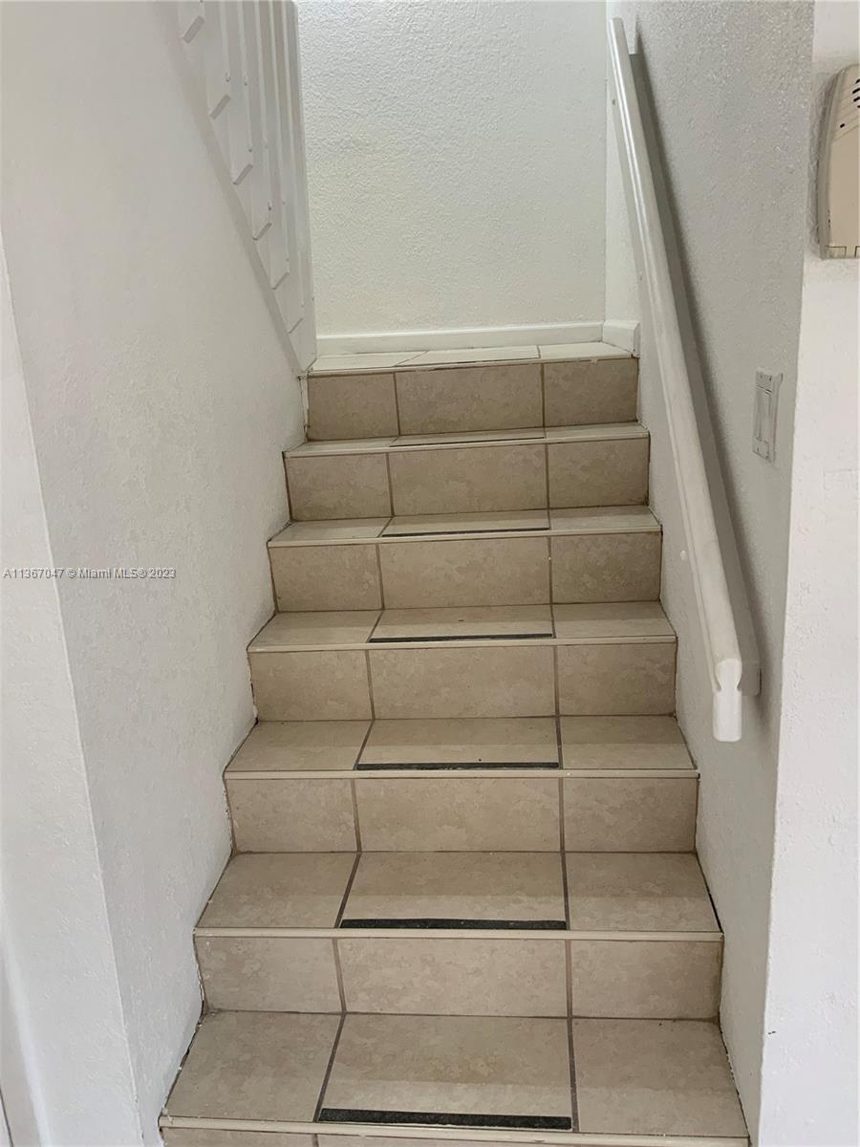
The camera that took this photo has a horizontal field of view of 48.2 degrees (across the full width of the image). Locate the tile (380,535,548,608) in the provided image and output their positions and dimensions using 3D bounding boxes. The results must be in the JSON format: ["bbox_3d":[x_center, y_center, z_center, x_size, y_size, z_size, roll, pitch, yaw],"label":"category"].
[{"bbox_3d":[0.088,0.001,2.369,0.413,0.169,0.012,-2,16,7],"label":"tile"}]

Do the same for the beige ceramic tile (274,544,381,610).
[{"bbox_3d":[-0.263,0.010,2.464,0.272,0.171,0.010,-2,16,7],"label":"beige ceramic tile"}]

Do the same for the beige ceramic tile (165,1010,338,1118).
[{"bbox_3d":[-0.322,0.907,1.774,0.278,0.010,0.255,-2,16,7],"label":"beige ceramic tile"}]

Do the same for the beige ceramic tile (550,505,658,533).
[{"bbox_3d":[0.436,-0.135,2.423,0.261,0.012,0.243,-2,16,7],"label":"beige ceramic tile"}]

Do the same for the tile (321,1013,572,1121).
[{"bbox_3d":[0.037,0.863,1.667,0.413,0.012,0.246,-2,16,7],"label":"tile"}]

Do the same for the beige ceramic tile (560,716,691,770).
[{"bbox_3d":[0.424,0.371,2.107,0.270,0.010,0.254,-2,16,7],"label":"beige ceramic tile"}]

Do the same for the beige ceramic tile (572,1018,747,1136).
[{"bbox_3d":[0.386,0.866,1.660,0.264,0.010,0.256,-2,16,7],"label":"beige ceramic tile"}]

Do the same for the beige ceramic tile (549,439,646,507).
[{"bbox_3d":[0.462,-0.270,2.623,0.270,0.179,0.010,-2,16,7],"label":"beige ceramic tile"}]

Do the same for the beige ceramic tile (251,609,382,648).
[{"bbox_3d":[-0.265,0.135,2.305,0.268,0.012,0.246,-2,16,7],"label":"beige ceramic tile"}]

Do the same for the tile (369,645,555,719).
[{"bbox_3d":[0.075,0.251,2.219,0.421,0.170,0.010,-2,16,7],"label":"tile"}]

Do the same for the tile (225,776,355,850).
[{"bbox_3d":[-0.299,0.525,2.084,0.278,0.173,0.010,-2,16,7],"label":"tile"}]

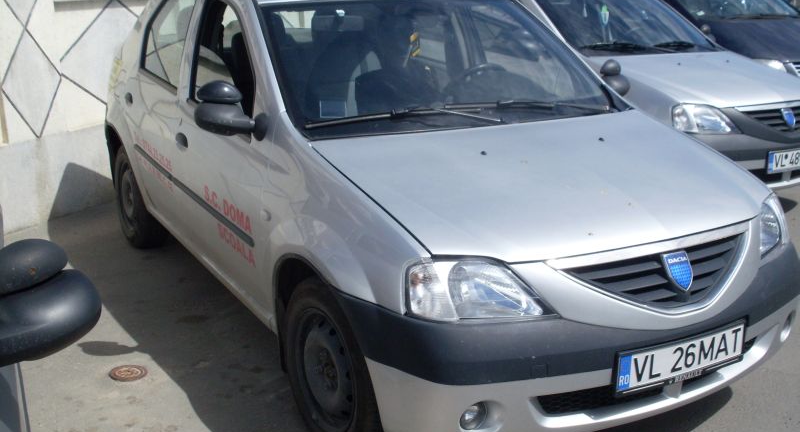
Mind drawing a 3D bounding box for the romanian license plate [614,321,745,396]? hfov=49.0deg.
[{"bbox_3d":[0.827,0.410,2.570,0.525,0.115,0.020,-8,17,-29],"label":"romanian license plate"}]

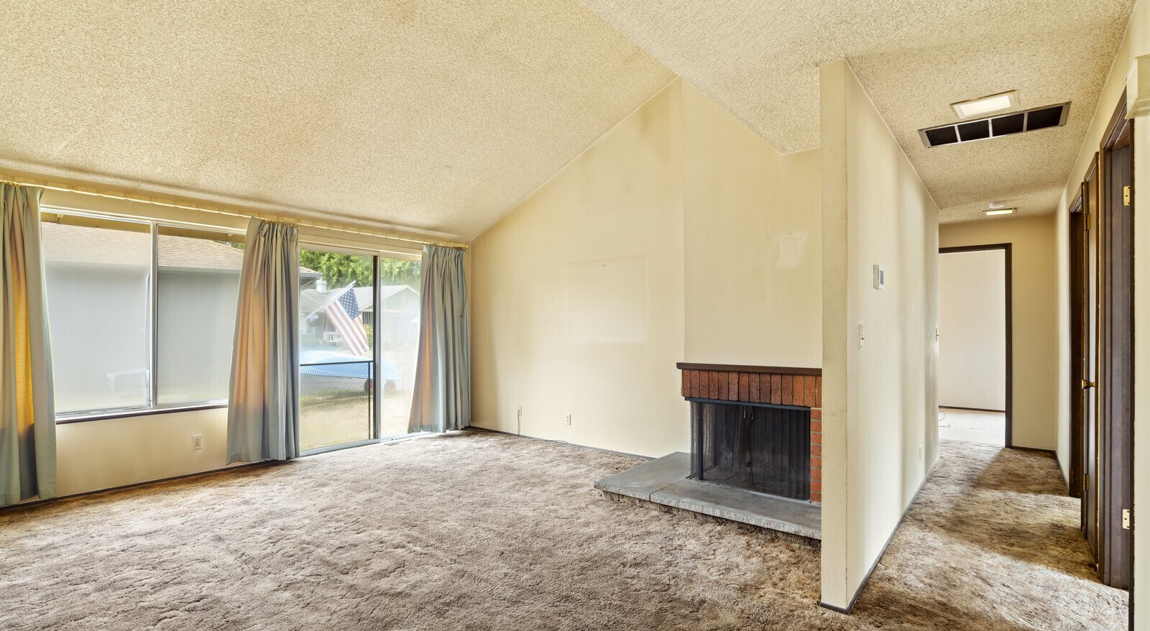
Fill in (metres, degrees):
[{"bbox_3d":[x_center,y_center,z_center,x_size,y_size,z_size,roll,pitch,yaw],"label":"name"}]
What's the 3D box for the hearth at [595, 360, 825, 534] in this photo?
[{"bbox_3d":[1.213,0.841,3.723,1.690,0.970,1.240,-1,-2,39],"label":"hearth"}]

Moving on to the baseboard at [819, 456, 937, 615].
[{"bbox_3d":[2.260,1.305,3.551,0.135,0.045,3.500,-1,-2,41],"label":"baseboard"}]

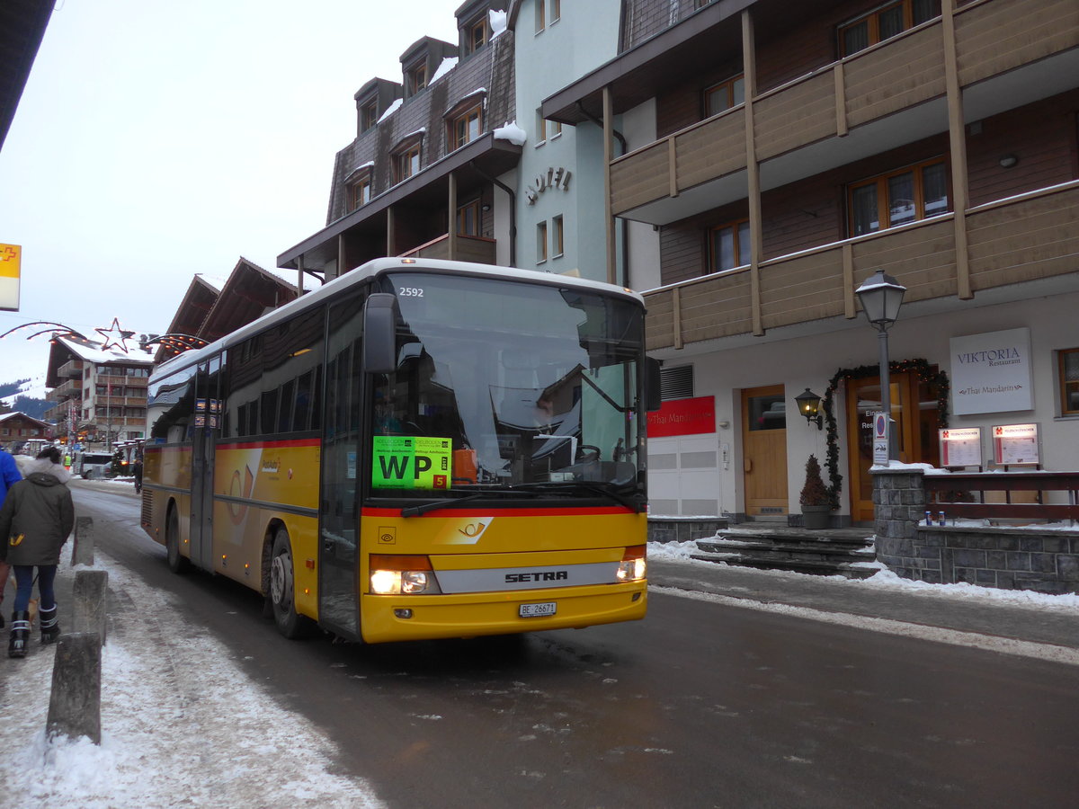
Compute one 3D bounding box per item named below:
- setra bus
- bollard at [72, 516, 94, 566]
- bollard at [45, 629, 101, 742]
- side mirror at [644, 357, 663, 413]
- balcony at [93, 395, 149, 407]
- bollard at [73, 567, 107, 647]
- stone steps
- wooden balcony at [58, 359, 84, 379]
[{"bbox_3d":[-2.856,0.708,11.557,2.600,3.152,10.737,4,-5,-31],"label":"setra bus"},{"bbox_3d":[-5.889,1.772,11.675,0.250,0.640,0.160,1,-5,-20],"label":"bollard"},{"bbox_3d":[-2.393,1.450,4.646,0.250,0.570,0.150,2,-6,-28],"label":"bollard"},{"bbox_3d":[0.998,-0.178,7.966,0.220,0.480,0.150,4,-5,-31],"label":"side mirror"},{"bbox_3d":[-54.954,-0.396,119.786,7.600,1.350,1.300,3,-6,-37],"label":"balcony"},{"bbox_3d":[-3.489,1.569,7.016,0.250,0.575,0.150,2,-6,-28],"label":"bollard"},{"bbox_3d":[3.522,2.038,12.469,0.850,0.440,3.050,3,-6,-37],"label":"stone steps"},{"bbox_3d":[-67.204,-4.969,129.583,1.350,1.200,10.500,3,-6,-37],"label":"wooden balcony"}]

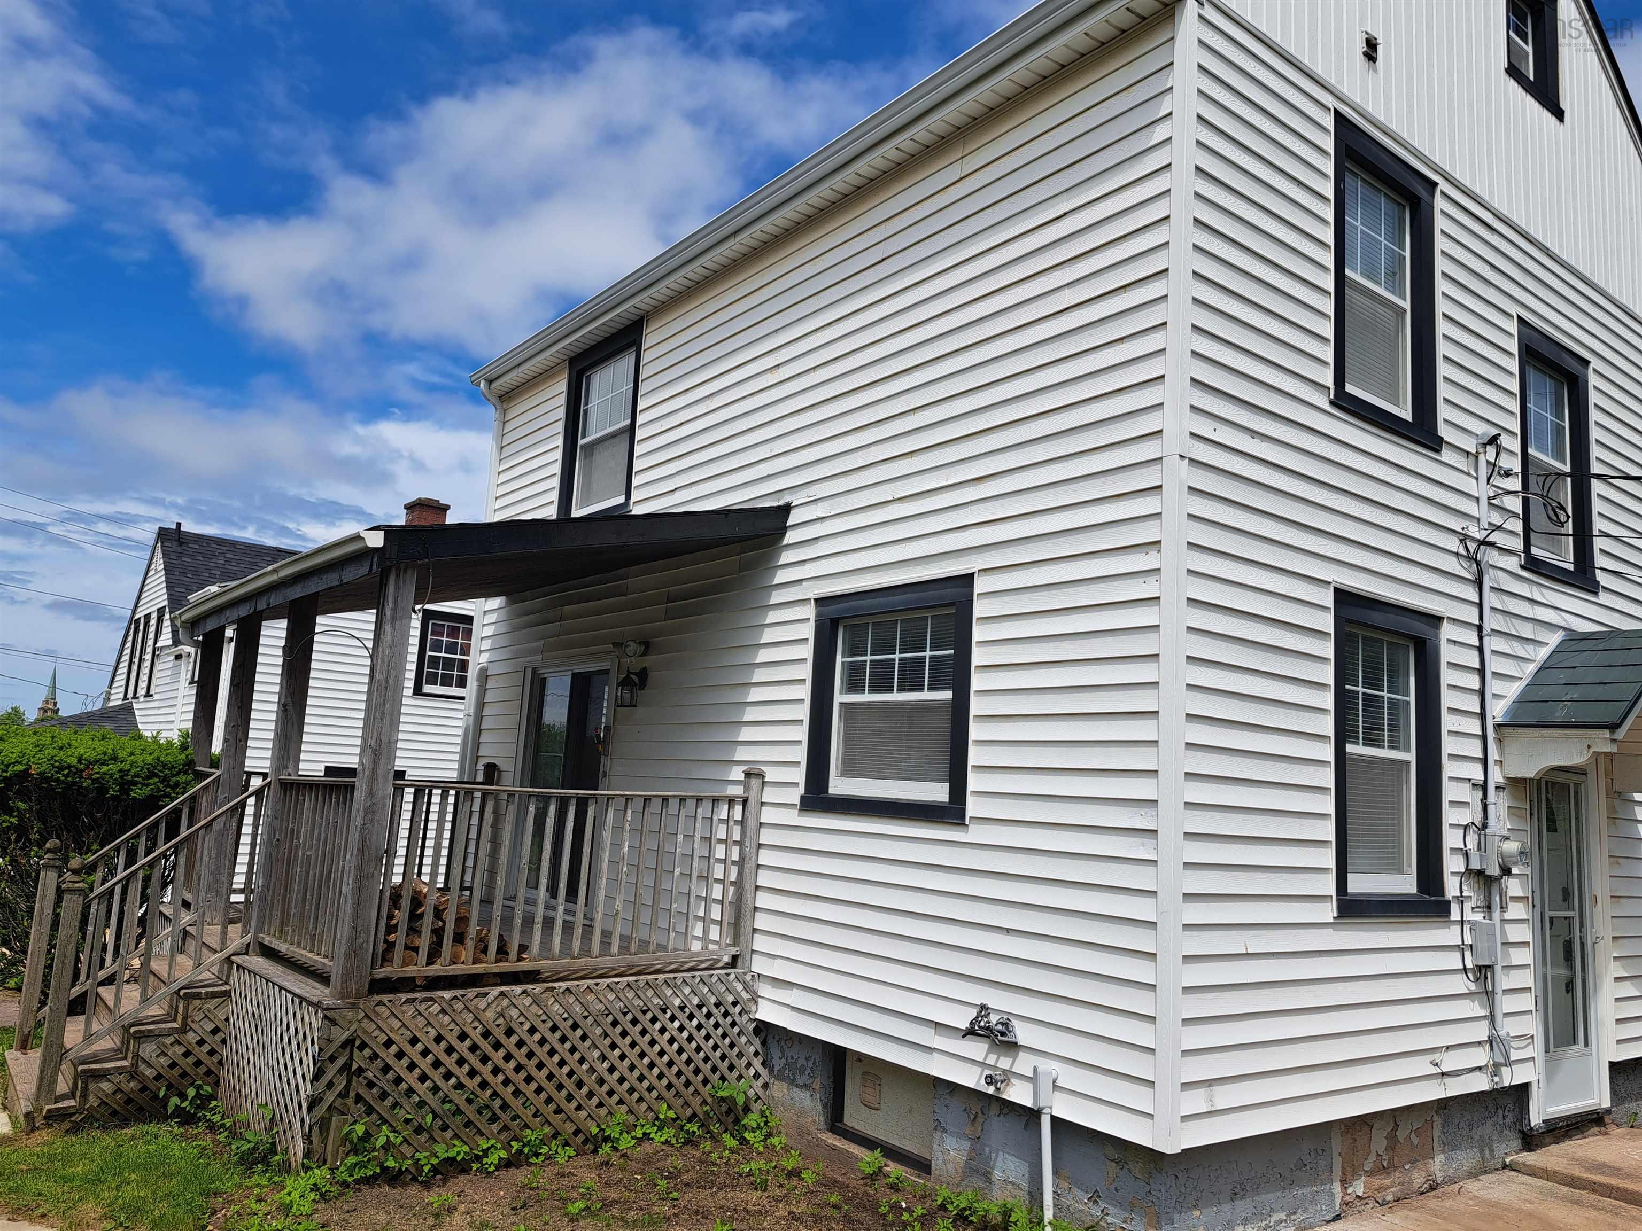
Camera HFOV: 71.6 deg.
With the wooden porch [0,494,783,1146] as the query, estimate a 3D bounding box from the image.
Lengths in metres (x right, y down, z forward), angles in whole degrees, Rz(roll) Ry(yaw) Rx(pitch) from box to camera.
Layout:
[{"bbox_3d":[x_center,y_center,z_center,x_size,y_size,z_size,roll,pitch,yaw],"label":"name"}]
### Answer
[{"bbox_3d":[-3.287,1.191,8.100,3.495,3.930,5.170,10,-11,-37],"label":"wooden porch"}]

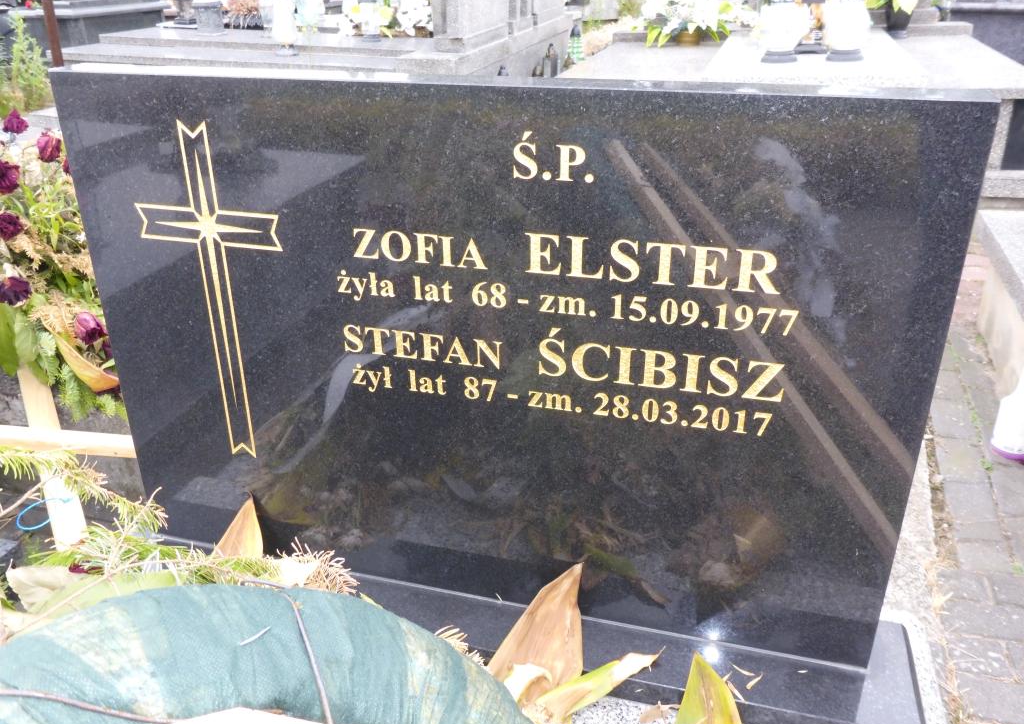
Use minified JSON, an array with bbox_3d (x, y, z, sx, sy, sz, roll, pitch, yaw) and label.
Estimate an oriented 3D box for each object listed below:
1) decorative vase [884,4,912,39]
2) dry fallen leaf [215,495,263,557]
[{"bbox_3d":[2.420,-2.138,5.200,0.140,0.195,0.140,6,25,14],"label":"decorative vase"},{"bbox_3d":[-0.399,0.251,1.227,0.082,0.128,0.022,14,12,12],"label":"dry fallen leaf"}]

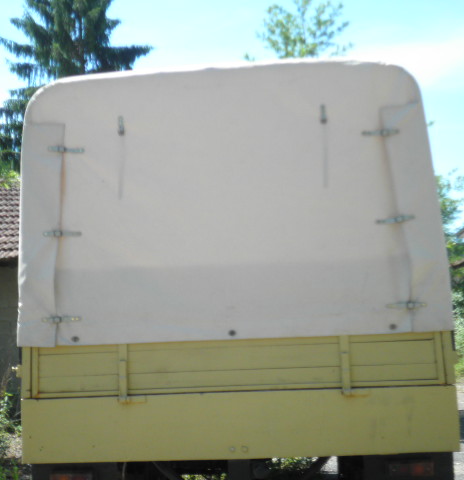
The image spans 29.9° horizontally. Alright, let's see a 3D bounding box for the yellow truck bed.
[{"bbox_3d":[0.127,1.036,6.175,2.350,0.649,3.000,-3,-7,4],"label":"yellow truck bed"}]

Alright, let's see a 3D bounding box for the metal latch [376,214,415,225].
[{"bbox_3d":[0.890,-0.110,4.716,0.211,0.034,0.030,-7,-7,3],"label":"metal latch"}]

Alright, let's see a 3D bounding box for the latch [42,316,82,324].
[{"bbox_3d":[-0.935,0.438,4.778,0.218,0.034,0.030,-2,-7,4],"label":"latch"}]

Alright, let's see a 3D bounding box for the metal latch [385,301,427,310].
[{"bbox_3d":[0.936,0.352,4.657,0.215,0.034,0.030,-2,-7,4],"label":"metal latch"}]

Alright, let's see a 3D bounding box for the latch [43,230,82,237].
[{"bbox_3d":[-0.944,-0.033,4.836,0.215,0.034,0.030,-1,-7,4],"label":"latch"}]

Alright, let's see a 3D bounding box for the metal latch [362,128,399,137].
[{"bbox_3d":[0.820,-0.591,4.780,0.207,0.034,0.030,-2,-7,4],"label":"metal latch"}]

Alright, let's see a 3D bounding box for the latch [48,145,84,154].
[{"bbox_3d":[-0.932,-0.508,4.894,0.207,0.034,0.030,4,-7,4],"label":"latch"}]

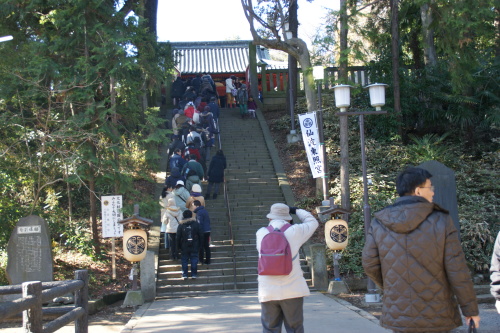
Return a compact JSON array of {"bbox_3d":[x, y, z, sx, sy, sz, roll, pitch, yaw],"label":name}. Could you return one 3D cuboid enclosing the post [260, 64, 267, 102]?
[{"bbox_3d":[0.662,-3.997,30.200,0.280,1.860,0.280,-2,-6,-5],"label":"post"}]

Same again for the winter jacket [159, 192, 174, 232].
[{"bbox_3d":[-2.250,1.231,16.900,0.470,1.000,0.360,-4,-7,15],"label":"winter jacket"}]

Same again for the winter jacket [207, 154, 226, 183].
[{"bbox_3d":[-1.090,0.087,20.200,0.570,0.920,0.360,-2,-7,-5],"label":"winter jacket"}]

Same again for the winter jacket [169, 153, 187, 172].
[{"bbox_3d":[-2.247,-0.078,19.465,0.540,0.660,0.360,-5,-6,18],"label":"winter jacket"}]

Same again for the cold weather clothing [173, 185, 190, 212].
[{"bbox_3d":[-1.897,0.914,17.300,0.510,0.800,0.360,-2,-7,-3],"label":"cold weather clothing"}]

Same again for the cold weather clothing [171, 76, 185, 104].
[{"bbox_3d":[-3.498,-3.649,30.400,0.640,1.420,0.460,-2,-6,-5],"label":"cold weather clothing"}]

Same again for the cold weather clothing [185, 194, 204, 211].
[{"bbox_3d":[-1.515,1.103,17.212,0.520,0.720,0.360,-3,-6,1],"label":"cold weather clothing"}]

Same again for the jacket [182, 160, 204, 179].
[{"bbox_3d":[-1.720,0.124,19.064,0.600,0.680,0.380,-2,-6,-4],"label":"jacket"}]

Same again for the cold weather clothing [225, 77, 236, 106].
[{"bbox_3d":[-0.934,-3.635,30.400,0.520,1.520,0.480,0,-7,-19],"label":"cold weather clothing"}]

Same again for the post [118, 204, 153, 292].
[{"bbox_3d":[-2.388,1.693,13.032,0.700,1.801,0.520,-1,-7,-9],"label":"post"}]

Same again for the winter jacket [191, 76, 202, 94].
[{"bbox_3d":[-2.346,-3.596,27.562,0.500,0.740,0.360,-2,-6,-4],"label":"winter jacket"}]

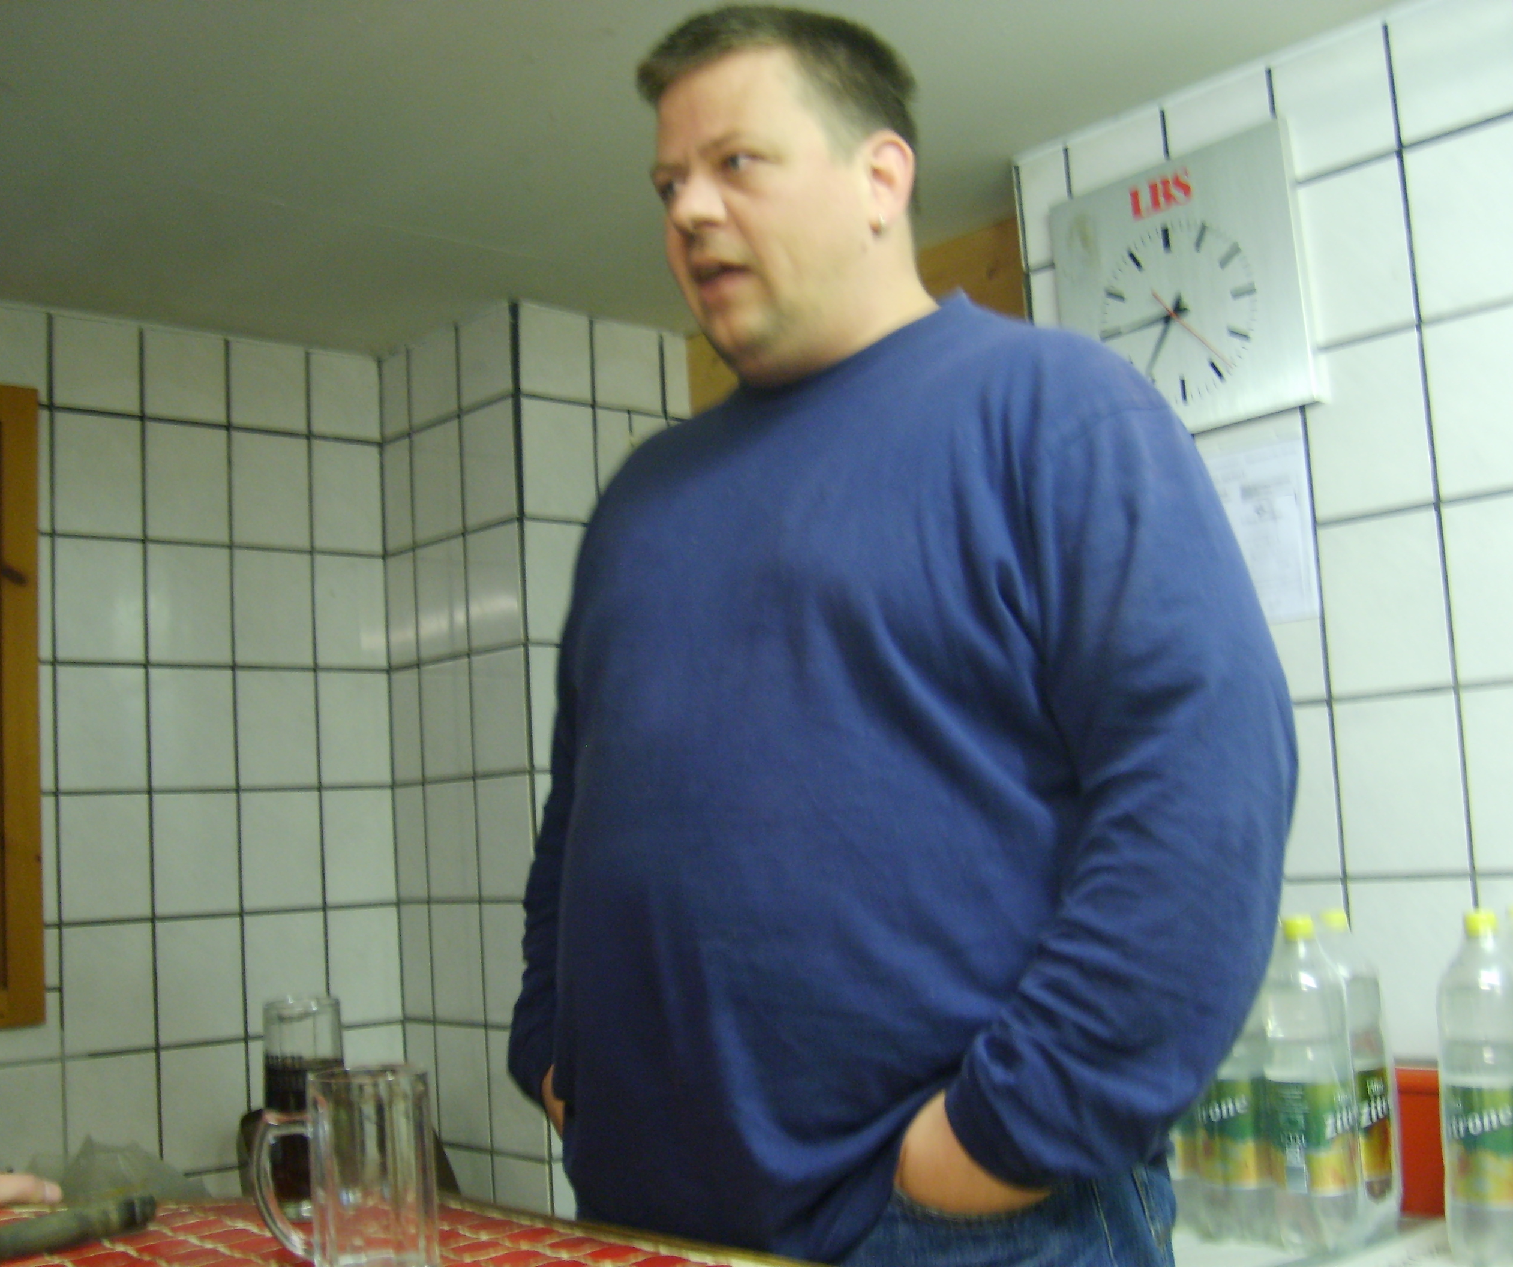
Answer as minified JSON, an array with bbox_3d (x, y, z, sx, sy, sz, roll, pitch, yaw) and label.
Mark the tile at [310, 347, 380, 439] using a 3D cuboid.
[{"bbox_3d":[-0.734,-0.415,3.037,0.139,0.150,0.010,2,-8,-42],"label":"tile"}]

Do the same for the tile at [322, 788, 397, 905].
[{"bbox_3d":[-0.688,0.366,2.951,0.139,0.200,0.010,2,-8,-42],"label":"tile"}]

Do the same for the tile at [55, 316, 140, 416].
[{"bbox_3d":[-1.037,-0.422,2.693,0.150,0.155,0.010,3,-8,-43],"label":"tile"}]

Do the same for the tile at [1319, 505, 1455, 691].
[{"bbox_3d":[0.699,-0.032,1.900,0.010,0.198,0.145,2,-9,-44],"label":"tile"}]

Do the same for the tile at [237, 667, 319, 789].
[{"bbox_3d":[-0.804,0.160,2.860,0.145,0.198,0.010,2,-9,-44],"label":"tile"}]

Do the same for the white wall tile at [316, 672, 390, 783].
[{"bbox_3d":[-0.691,0.164,2.933,0.141,0.200,0.010,3,-8,-43],"label":"white wall tile"}]

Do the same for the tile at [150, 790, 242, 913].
[{"bbox_3d":[-0.890,0.351,2.708,0.150,0.200,0.010,3,-8,-43],"label":"tile"}]

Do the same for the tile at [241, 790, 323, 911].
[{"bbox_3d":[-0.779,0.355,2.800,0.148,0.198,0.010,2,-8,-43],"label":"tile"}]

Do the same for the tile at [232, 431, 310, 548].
[{"bbox_3d":[-0.818,-0.239,2.876,0.150,0.200,0.010,3,-8,-43],"label":"tile"}]

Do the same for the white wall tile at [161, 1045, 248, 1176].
[{"bbox_3d":[-0.862,0.742,2.670,0.150,0.200,0.010,3,-8,-43],"label":"white wall tile"}]

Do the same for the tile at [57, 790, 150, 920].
[{"bbox_3d":[-1.014,0.354,2.660,0.150,0.200,0.010,2,-8,-42],"label":"tile"}]

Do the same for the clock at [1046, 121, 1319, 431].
[{"bbox_3d":[0.510,-0.402,2.056,0.030,0.337,0.338,3,-8,-43],"label":"clock"}]

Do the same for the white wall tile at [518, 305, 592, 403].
[{"bbox_3d":[-0.337,-0.460,2.835,0.150,0.150,0.010,2,-8,-42],"label":"white wall tile"}]

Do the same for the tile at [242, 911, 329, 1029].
[{"bbox_3d":[-0.766,0.551,2.779,0.148,0.198,0.010,2,-8,-43],"label":"tile"}]

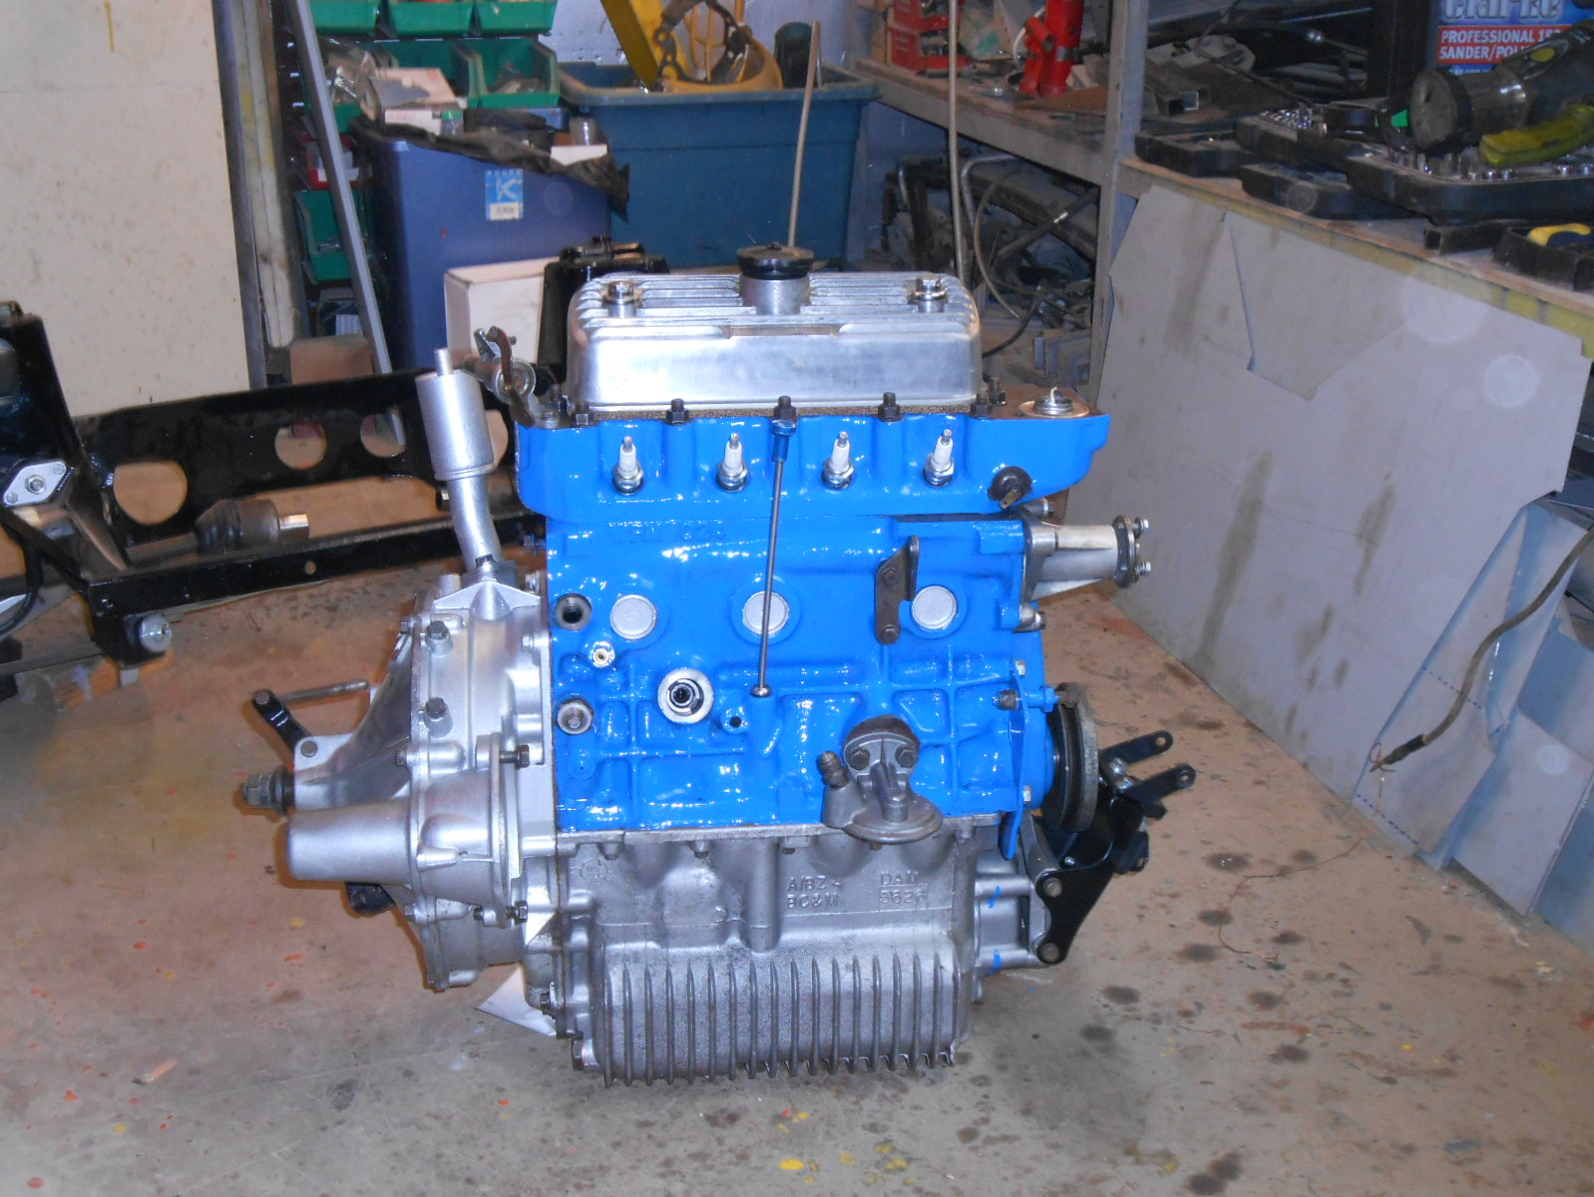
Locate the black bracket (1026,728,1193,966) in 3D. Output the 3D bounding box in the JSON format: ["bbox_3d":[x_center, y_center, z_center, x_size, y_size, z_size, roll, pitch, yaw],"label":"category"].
[{"bbox_3d":[0.264,0.221,1.761,0.140,0.165,0.110,-2,20,-6],"label":"black bracket"}]

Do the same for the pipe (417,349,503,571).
[{"bbox_3d":[-0.251,-0.101,1.522,0.052,0.170,0.050,-9,21,-4],"label":"pipe"}]

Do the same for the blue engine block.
[{"bbox_3d":[0.004,-0.012,1.628,0.437,0.310,0.210,-2,20,-6],"label":"blue engine block"}]

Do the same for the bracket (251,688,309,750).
[{"bbox_3d":[-0.412,0.099,1.629,0.020,0.070,0.022,-34,20,6],"label":"bracket"}]

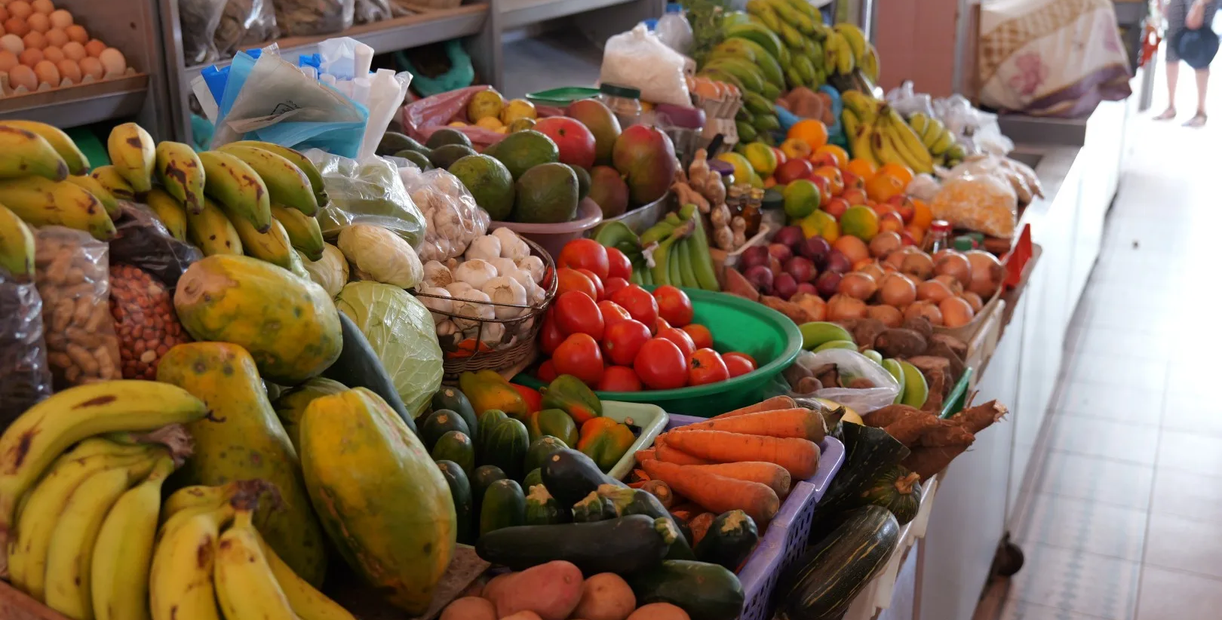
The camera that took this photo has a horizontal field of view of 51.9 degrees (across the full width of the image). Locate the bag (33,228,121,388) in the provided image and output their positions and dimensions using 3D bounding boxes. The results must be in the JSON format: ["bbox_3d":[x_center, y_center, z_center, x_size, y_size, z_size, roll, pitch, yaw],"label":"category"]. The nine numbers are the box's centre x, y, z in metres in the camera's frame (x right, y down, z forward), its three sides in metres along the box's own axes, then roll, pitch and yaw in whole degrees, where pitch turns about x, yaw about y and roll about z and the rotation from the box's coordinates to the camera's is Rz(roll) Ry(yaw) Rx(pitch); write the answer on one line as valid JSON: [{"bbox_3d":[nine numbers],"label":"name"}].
[{"bbox_3d":[-0.542,0.004,1.280,0.090,0.185,0.070,-13,22,-32],"label":"bag"}]

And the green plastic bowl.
[{"bbox_3d":[0.028,0.101,1.756,0.474,0.146,0.474,0,17,0],"label":"green plastic bowl"}]

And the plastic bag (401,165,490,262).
[{"bbox_3d":[-0.236,-0.134,1.760,0.130,0.135,0.115,-10,21,-25],"label":"plastic bag"}]

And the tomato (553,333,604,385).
[{"bbox_3d":[-0.042,0.064,1.620,0.066,0.062,0.066,0,17,0],"label":"tomato"}]

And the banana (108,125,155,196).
[{"bbox_3d":[-0.524,-0.167,1.370,0.045,0.050,0.140,-10,38,-25],"label":"banana"}]

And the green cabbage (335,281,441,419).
[{"bbox_3d":[-0.272,0.049,1.520,0.145,0.168,0.145,-9,13,3],"label":"green cabbage"}]

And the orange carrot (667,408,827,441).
[{"bbox_3d":[0.154,0.137,1.462,0.187,0.038,0.038,-3,17,18],"label":"orange carrot"}]

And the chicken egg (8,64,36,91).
[{"bbox_3d":[-0.995,-0.390,2.120,0.045,0.057,0.045,8,21,24],"label":"chicken egg"}]

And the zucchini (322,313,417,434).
[{"bbox_3d":[-0.290,0.072,1.430,0.062,0.210,0.062,-37,-1,31],"label":"zucchini"}]

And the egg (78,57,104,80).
[{"bbox_3d":[-0.930,-0.429,2.250,0.044,0.057,0.044,33,27,15],"label":"egg"}]

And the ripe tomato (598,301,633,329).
[{"bbox_3d":[0.002,0.017,1.700,0.068,0.060,0.068,-1,19,0],"label":"ripe tomato"}]

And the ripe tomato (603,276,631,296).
[{"bbox_3d":[0.009,-0.018,1.830,0.067,0.060,0.067,7,21,24],"label":"ripe tomato"}]

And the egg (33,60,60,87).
[{"bbox_3d":[-0.971,-0.403,2.160,0.044,0.056,0.044,8,21,24],"label":"egg"}]

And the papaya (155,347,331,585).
[{"bbox_3d":[-0.387,0.158,1.300,0.140,0.285,0.140,-23,-24,0],"label":"papaya"}]

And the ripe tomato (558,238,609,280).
[{"bbox_3d":[-0.038,-0.065,1.750,0.071,0.063,0.071,-1,19,0],"label":"ripe tomato"}]

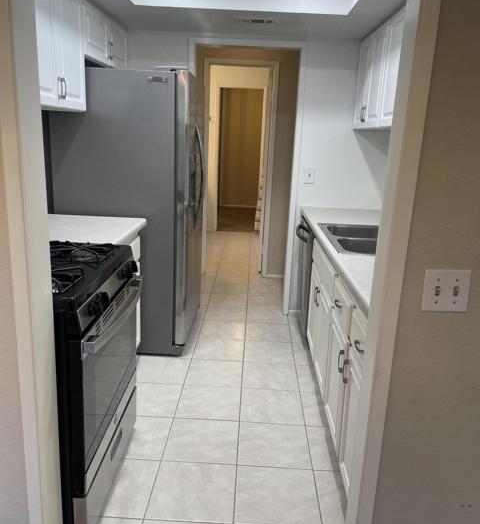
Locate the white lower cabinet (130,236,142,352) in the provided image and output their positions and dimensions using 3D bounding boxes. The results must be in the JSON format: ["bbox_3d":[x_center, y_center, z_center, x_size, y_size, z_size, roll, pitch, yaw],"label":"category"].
[{"bbox_3d":[-0.950,0.281,2.708,0.614,0.871,0.748,3,15,1],"label":"white lower cabinet"}]

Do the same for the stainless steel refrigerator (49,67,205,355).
[{"bbox_3d":[-0.704,-0.361,3.398,0.851,1.777,0.892,3,15,1],"label":"stainless steel refrigerator"}]

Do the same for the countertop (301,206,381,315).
[{"bbox_3d":[0.770,-0.088,2.642,0.652,0.041,2.521,3,15,1],"label":"countertop"}]

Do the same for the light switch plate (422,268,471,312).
[{"bbox_3d":[0.531,0.076,1.232,0.116,0.114,0.009,3,15,1],"label":"light switch plate"}]

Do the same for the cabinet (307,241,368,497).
[{"bbox_3d":[0.753,0.438,2.417,0.621,0.868,1.801,3,15,1],"label":"cabinet"}]

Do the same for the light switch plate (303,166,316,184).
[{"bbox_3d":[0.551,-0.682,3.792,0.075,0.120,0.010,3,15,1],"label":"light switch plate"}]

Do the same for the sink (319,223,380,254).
[{"bbox_3d":[0.764,-0.042,2.734,0.559,0.192,0.823,3,15,1],"label":"sink"}]

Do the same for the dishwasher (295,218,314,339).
[{"bbox_3d":[0.776,0.121,3.626,0.628,0.858,0.611,3,15,1],"label":"dishwasher"}]

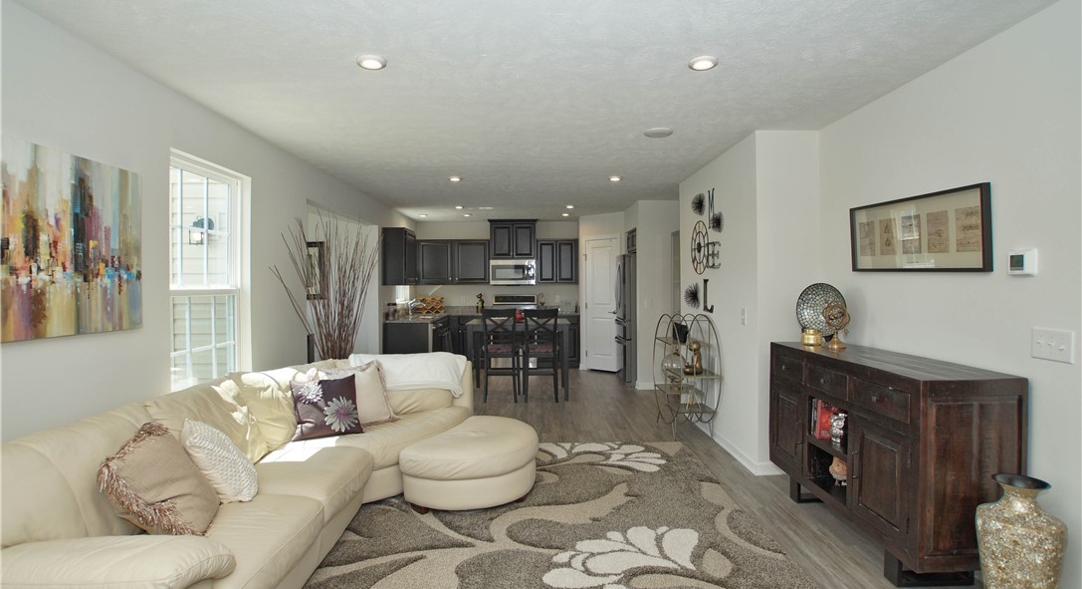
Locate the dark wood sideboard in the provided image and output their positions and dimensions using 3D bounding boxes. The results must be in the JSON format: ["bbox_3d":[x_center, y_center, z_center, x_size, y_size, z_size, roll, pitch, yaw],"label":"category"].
[{"bbox_3d":[1.762,0.815,2.595,0.450,0.963,1.265,0,1,-1],"label":"dark wood sideboard"}]

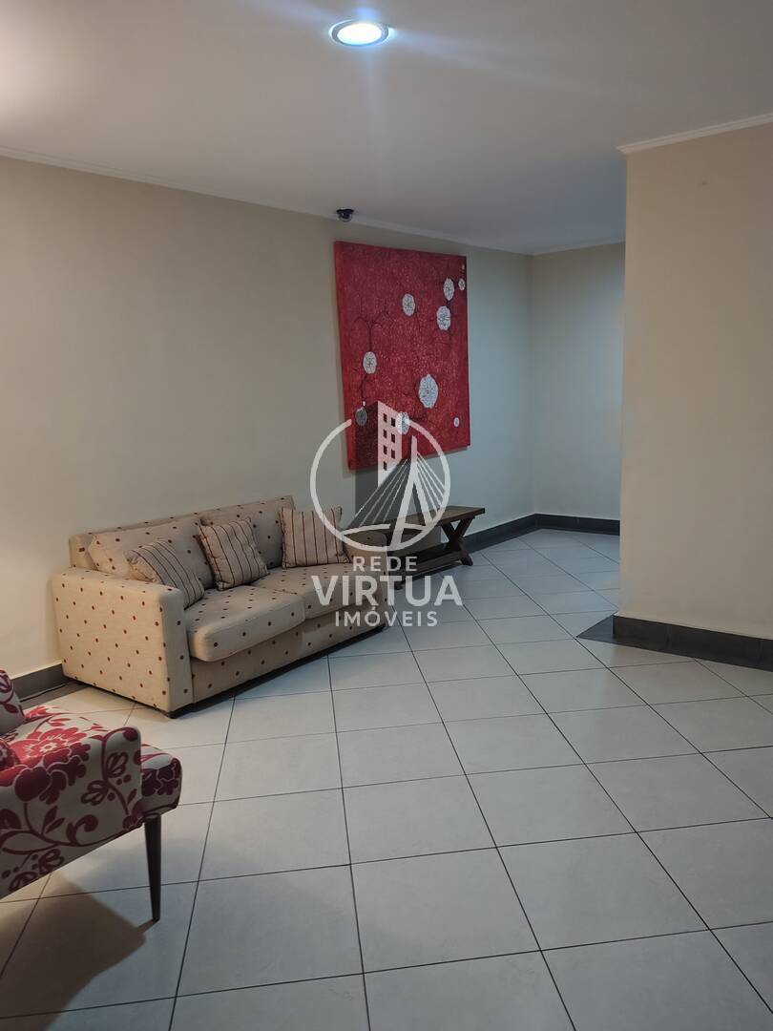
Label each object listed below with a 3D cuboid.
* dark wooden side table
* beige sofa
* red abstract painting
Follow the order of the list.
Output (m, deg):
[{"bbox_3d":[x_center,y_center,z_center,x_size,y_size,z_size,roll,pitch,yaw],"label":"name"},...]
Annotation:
[{"bbox_3d":[0.280,0.249,5.872,0.335,0.446,1.276,7,14,41],"label":"dark wooden side table"},{"bbox_3d":[-0.860,0.398,4.377,0.873,0.786,1.659,7,14,40],"label":"beige sofa"},{"bbox_3d":[0.206,-1.248,5.829,0.049,1.586,1.528,7,15,41],"label":"red abstract painting"}]

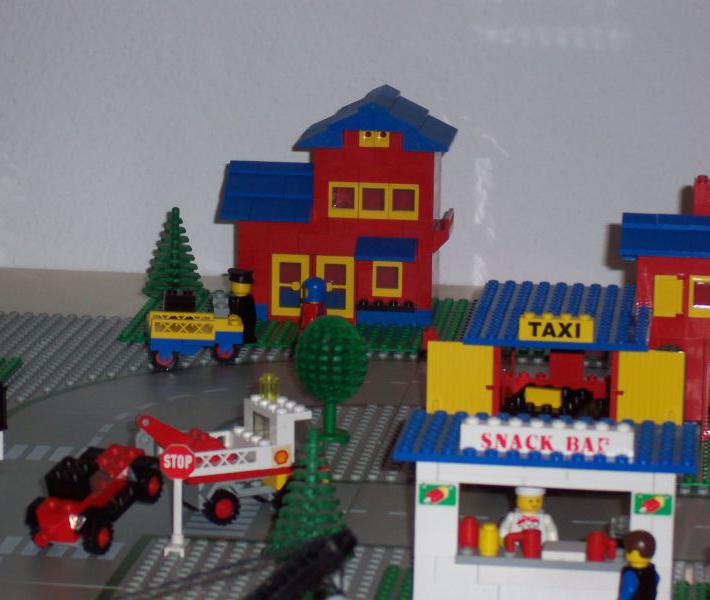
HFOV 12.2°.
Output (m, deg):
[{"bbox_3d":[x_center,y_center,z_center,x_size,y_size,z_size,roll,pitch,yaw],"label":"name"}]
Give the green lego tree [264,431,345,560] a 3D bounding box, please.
[{"bbox_3d":[-0.017,0.081,1.281,0.036,0.064,0.036,2,11,6],"label":"green lego tree"}]

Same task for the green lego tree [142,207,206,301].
[{"bbox_3d":[-0.095,-0.017,1.760,0.036,0.064,0.036,2,11,6],"label":"green lego tree"}]

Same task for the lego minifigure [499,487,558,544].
[{"bbox_3d":[0.067,0.089,1.288,0.022,0.044,0.012,0,11,-3],"label":"lego minifigure"}]

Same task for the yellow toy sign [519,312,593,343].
[{"bbox_3d":[0.088,0.012,1.444,0.032,0.011,0.008,2,11,6],"label":"yellow toy sign"}]

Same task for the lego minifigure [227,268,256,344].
[{"bbox_3d":[-0.059,0.002,1.731,0.017,0.040,0.011,7,13,27],"label":"lego minifigure"}]

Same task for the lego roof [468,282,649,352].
[{"bbox_3d":[0.094,0.007,1.504,0.080,0.005,0.128,2,11,6],"label":"lego roof"}]

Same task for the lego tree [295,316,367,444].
[{"bbox_3d":[-0.011,0.035,1.529,0.034,0.058,0.034,2,11,6],"label":"lego tree"}]

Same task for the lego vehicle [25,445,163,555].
[{"bbox_3d":[-0.107,0.077,1.347,0.033,0.029,0.058,6,31,29],"label":"lego vehicle"}]

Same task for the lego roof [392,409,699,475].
[{"bbox_3d":[0.074,0.053,1.257,0.112,0.005,0.064,2,11,6],"label":"lego roof"}]

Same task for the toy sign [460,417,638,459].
[{"bbox_3d":[0.072,0.051,1.237,0.064,0.011,0.008,2,11,6],"label":"toy sign"}]

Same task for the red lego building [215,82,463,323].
[{"bbox_3d":[-0.007,-0.051,1.803,0.120,0.121,0.080,2,11,6],"label":"red lego building"}]

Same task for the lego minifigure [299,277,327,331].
[{"bbox_3d":[-0.021,0.007,1.713,0.011,0.039,0.016,5,12,17],"label":"lego minifigure"}]

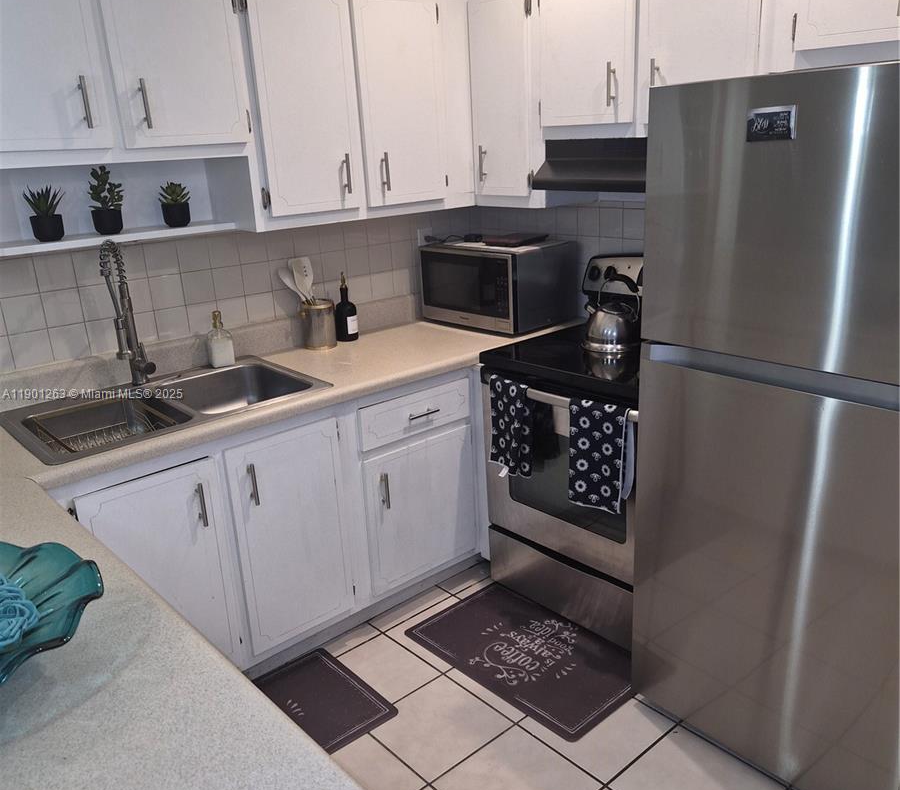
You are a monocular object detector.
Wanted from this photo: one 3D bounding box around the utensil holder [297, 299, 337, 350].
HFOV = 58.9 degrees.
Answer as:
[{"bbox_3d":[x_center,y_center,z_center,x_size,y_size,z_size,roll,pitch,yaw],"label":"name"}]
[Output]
[{"bbox_3d":[-0.500,-0.267,3.059,0.127,0.163,0.125,-3,18,1],"label":"utensil holder"}]

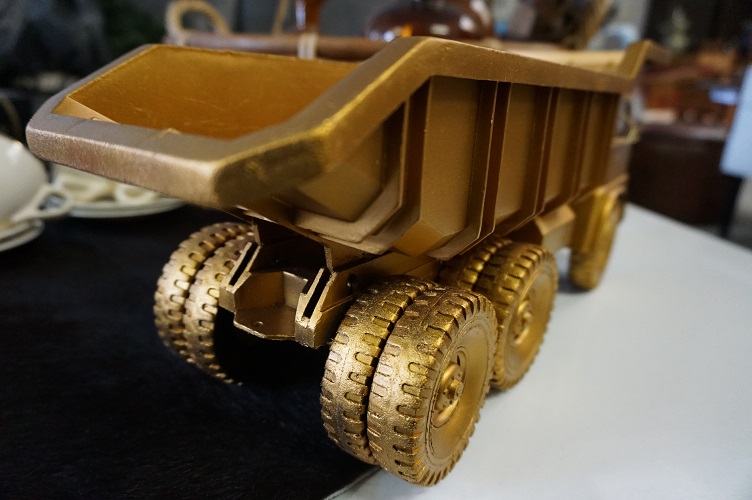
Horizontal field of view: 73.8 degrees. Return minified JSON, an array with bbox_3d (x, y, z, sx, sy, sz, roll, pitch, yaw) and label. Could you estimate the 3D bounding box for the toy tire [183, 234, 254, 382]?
[{"bbox_3d":[-0.066,0.032,0.275,0.023,0.082,0.082,15,21,33],"label":"toy tire"}]

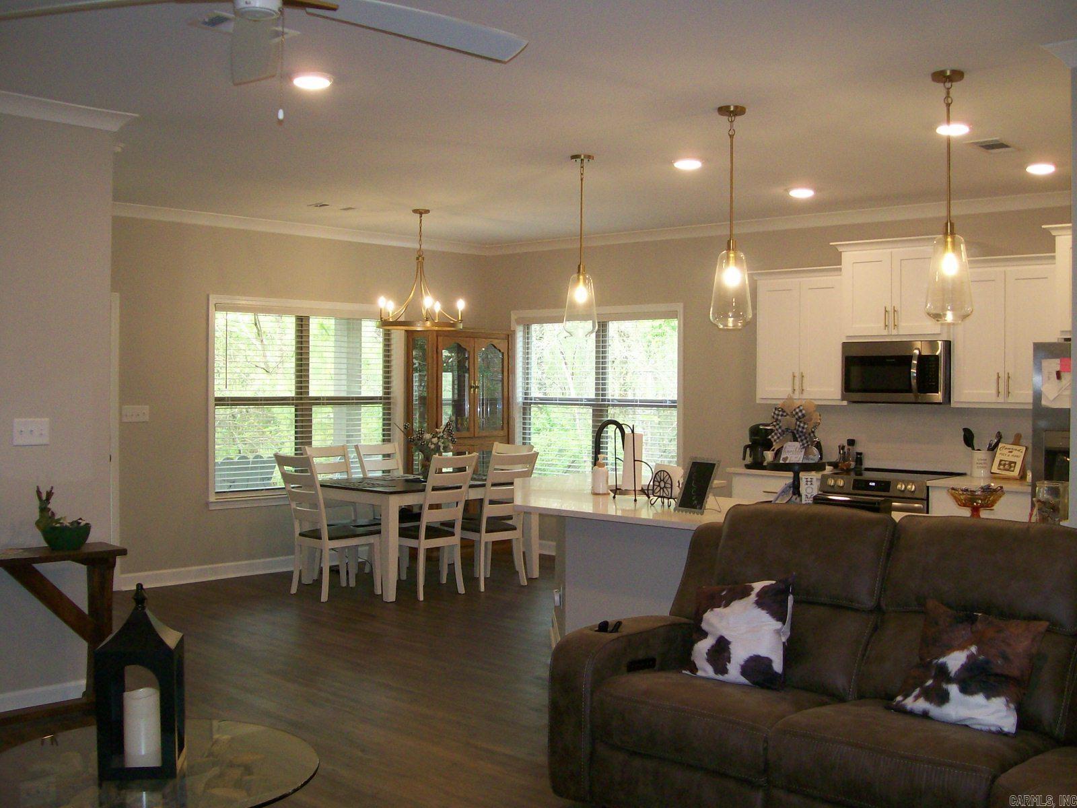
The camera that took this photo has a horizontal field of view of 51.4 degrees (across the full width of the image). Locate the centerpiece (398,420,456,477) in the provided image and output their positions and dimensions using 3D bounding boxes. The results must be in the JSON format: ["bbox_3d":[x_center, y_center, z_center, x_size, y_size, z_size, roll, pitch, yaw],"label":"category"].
[{"bbox_3d":[-0.841,0.358,8.450,0.380,0.450,0.420,1,1,43],"label":"centerpiece"}]

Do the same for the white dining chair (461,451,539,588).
[{"bbox_3d":[-0.387,0.883,8.679,0.593,1.035,0.466,1,1,41],"label":"white dining chair"}]

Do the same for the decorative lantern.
[{"bbox_3d":[-1.073,0.727,3.010,0.200,0.490,0.200,0,1,-7],"label":"decorative lantern"}]

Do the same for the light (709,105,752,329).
[{"bbox_3d":[0.881,-0.847,5.097,0.190,0.990,0.190,0,1,0],"label":"light"}]

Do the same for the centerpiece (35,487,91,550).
[{"bbox_3d":[-2.146,0.514,5.070,0.250,0.290,0.220,0,1,-37],"label":"centerpiece"}]

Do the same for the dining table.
[{"bbox_3d":[-0.904,1.005,8.735,1.084,0.783,1.552,1,1,44],"label":"dining table"}]

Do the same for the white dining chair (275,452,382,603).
[{"bbox_3d":[-1.464,0.845,7.838,0.460,0.980,0.580,1,1,43],"label":"white dining chair"}]

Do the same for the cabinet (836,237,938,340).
[{"bbox_3d":[2.583,-0.805,7.992,0.756,0.690,0.404,1,1,40],"label":"cabinet"}]

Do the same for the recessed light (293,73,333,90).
[{"bbox_3d":[-0.924,-1.314,4.580,0.175,0.030,0.175,1,1,0],"label":"recessed light"}]

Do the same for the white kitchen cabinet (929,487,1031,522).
[{"bbox_3d":[3.095,0.990,7.502,0.692,0.912,0.583,1,1,42],"label":"white kitchen cabinet"}]

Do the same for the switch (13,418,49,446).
[{"bbox_3d":[-2.403,0.133,5.319,0.164,0.126,0.014,0,1,-42],"label":"switch"}]

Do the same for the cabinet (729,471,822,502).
[{"bbox_3d":[1.921,0.966,8.403,0.728,0.912,0.583,1,1,42],"label":"cabinet"}]

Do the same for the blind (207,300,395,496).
[{"bbox_3d":[-1.936,-0.040,9.353,1.666,1.500,0.056,0,1,-42],"label":"blind"}]

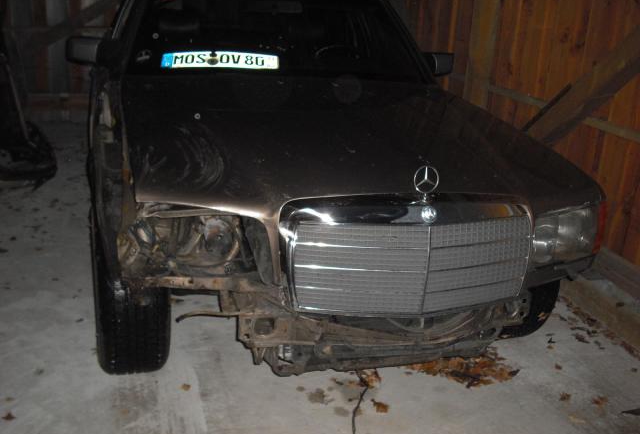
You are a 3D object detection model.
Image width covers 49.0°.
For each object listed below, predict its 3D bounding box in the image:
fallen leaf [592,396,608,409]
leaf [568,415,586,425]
[{"bbox_3d":[0.995,0.658,2.492,0.060,0.015,0.085,12,19,24],"label":"fallen leaf"},{"bbox_3d":[0.870,0.687,2.373,0.065,0.012,0.065,11,18,23],"label":"leaf"}]

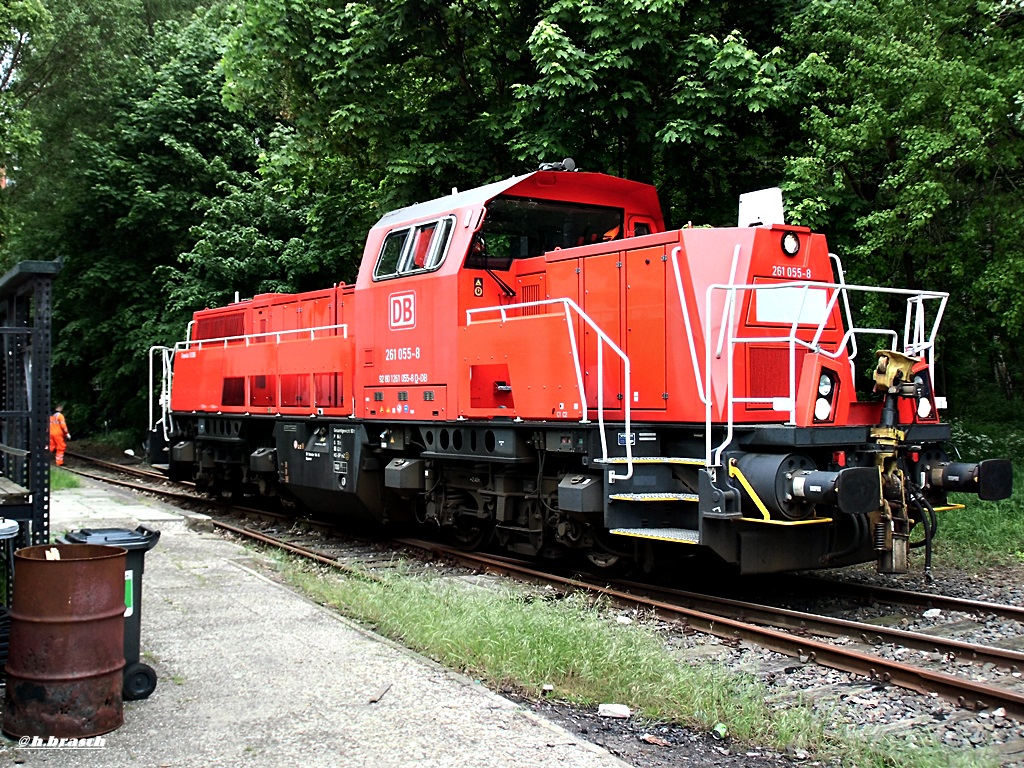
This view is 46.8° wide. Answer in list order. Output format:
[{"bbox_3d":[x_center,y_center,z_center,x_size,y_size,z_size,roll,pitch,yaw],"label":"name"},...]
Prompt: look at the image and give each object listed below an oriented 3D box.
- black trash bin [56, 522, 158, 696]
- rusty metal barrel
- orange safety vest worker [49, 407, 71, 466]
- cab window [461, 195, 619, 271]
[{"bbox_3d":[-2.400,1.352,6.970,0.560,0.960,0.490,0,-1,-30],"label":"black trash bin"},{"bbox_3d":[-2.318,1.324,6.170,0.590,0.885,0.590,2,0,0],"label":"rusty metal barrel"},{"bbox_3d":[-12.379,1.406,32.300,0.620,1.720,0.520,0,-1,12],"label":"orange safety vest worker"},{"bbox_3d":[0.384,-1.576,12.700,2.076,0.796,0.080,0,7,-35],"label":"cab window"}]

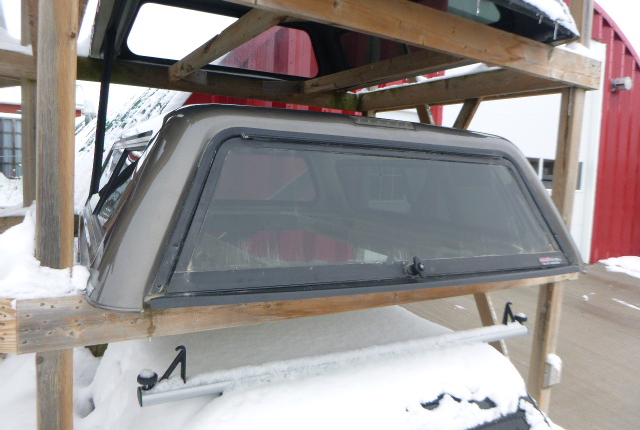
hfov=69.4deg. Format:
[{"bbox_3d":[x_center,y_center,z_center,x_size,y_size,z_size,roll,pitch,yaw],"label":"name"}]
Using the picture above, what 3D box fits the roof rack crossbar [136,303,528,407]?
[{"bbox_3d":[0.204,0.434,1.599,1.560,0.140,0.058,0,6,-29],"label":"roof rack crossbar"}]

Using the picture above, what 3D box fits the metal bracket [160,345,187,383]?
[{"bbox_3d":[-0.399,0.414,1.254,0.063,0.103,0.043,0,6,-29],"label":"metal bracket"}]

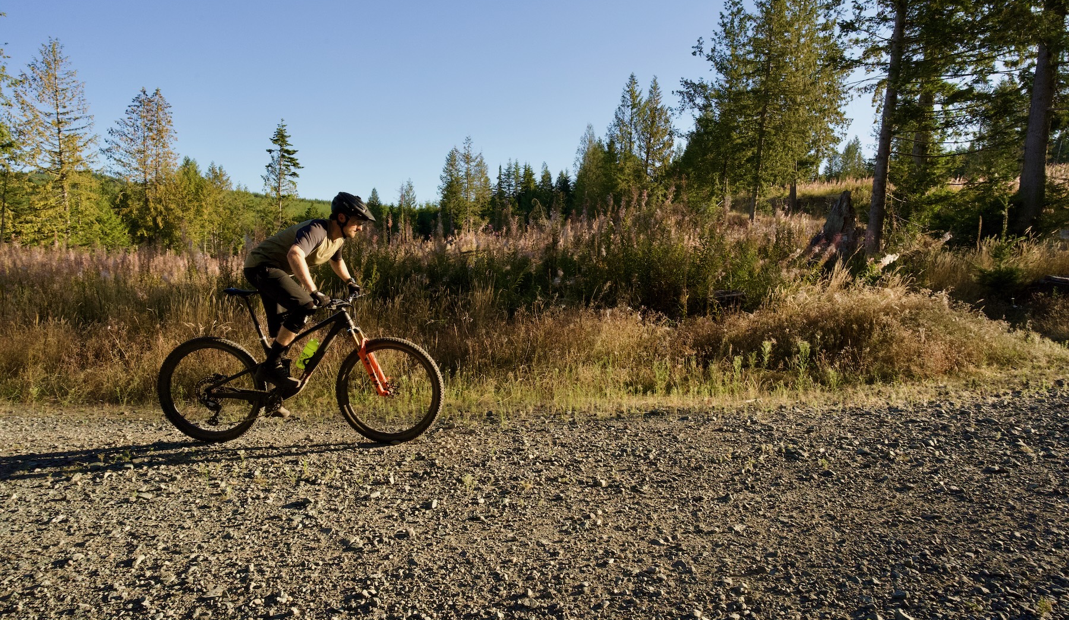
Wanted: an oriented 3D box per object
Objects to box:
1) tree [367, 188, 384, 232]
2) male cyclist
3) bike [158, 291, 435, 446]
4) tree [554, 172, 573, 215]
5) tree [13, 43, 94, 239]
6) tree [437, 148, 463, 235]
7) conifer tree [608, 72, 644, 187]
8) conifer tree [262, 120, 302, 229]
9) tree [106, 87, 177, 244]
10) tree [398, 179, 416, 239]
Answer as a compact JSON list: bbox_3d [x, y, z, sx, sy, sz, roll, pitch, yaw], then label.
[{"bbox_3d":[-22.771,-13.752,85.000,2.319,7.414,2.319,1,6,0],"label":"tree"},{"bbox_3d":[-1.585,-0.045,4.180,0.920,1.550,0.760,1,6,2],"label":"male cyclist"},{"bbox_3d":[-1.660,0.395,4.200,2.020,1.090,0.780,1,6,2],"label":"bike"},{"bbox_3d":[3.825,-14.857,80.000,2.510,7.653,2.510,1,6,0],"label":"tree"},{"bbox_3d":[-29.840,-10.203,37.000,4.946,13.534,4.946,1,6,0],"label":"tree"},{"bbox_3d":[-8.904,-12.409,63.000,2.578,9.750,2.578,1,6,0],"label":"tree"},{"bbox_3d":[7.805,-14.350,50.000,2.933,10.974,2.933,1,6,0],"label":"conifer tree"},{"bbox_3d":[-20.419,-10.501,48.000,3.143,9.657,3.143,1,6,0],"label":"conifer tree"},{"bbox_3d":[-29.113,-10.369,44.000,5.042,12.319,5.042,1,6,0],"label":"tree"},{"bbox_3d":[-15.870,-12.337,74.000,2.221,8.016,2.221,1,6,0],"label":"tree"}]

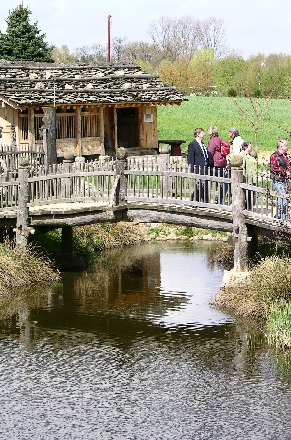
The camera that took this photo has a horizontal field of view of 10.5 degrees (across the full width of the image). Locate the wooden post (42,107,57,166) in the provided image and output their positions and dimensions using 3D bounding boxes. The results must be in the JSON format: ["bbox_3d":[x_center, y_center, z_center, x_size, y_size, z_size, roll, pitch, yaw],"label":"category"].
[{"bbox_3d":[-2.695,-2.060,44.500,0.310,2.230,0.310,0,6,0],"label":"wooden post"}]

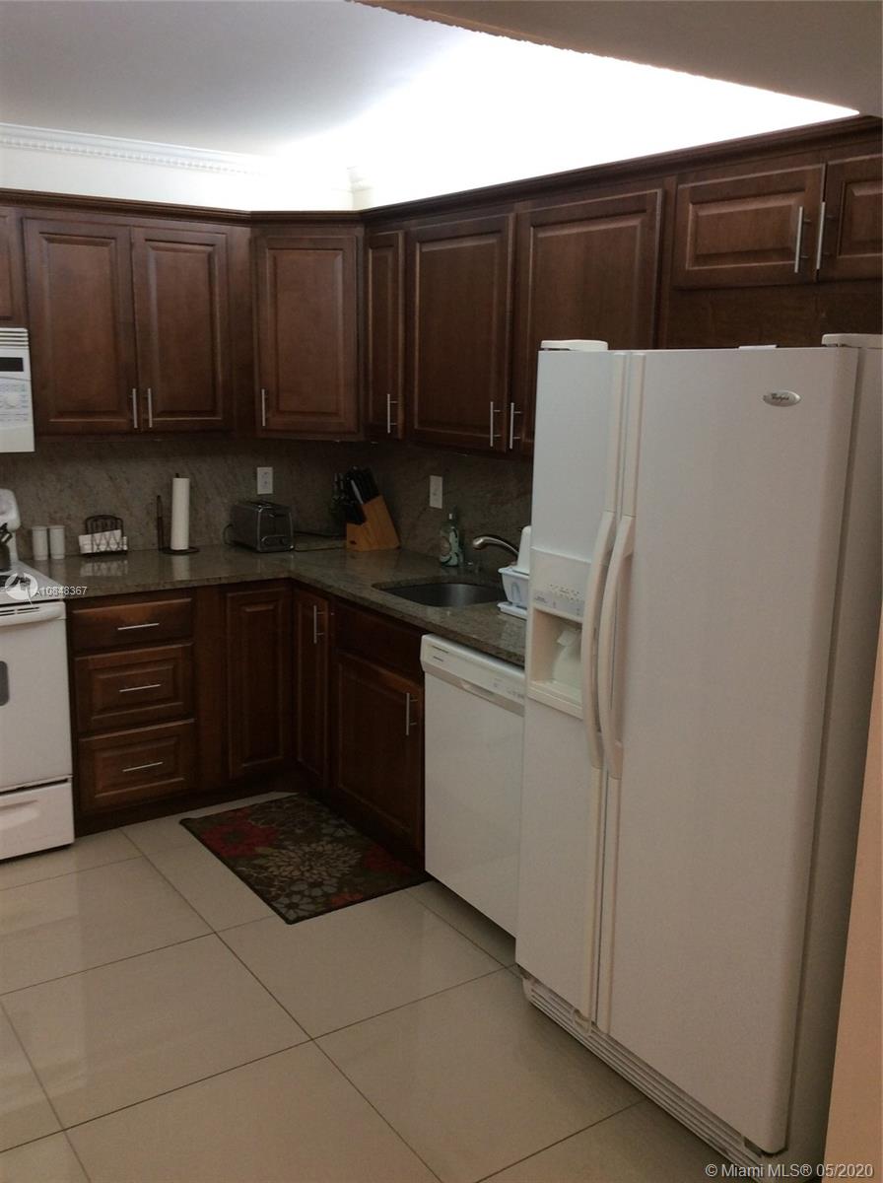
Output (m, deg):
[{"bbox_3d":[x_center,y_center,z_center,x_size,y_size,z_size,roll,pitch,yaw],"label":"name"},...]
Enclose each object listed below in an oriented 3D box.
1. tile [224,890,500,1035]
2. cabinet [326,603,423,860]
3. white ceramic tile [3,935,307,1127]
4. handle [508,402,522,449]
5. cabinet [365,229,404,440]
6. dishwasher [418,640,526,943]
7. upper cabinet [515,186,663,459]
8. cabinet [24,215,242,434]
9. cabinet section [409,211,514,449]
[{"bbox_3d":[-0.245,1.038,3.152,0.611,0.010,0.611,-7,15,-34],"label":"tile"},{"bbox_3d":[0.016,0.426,3.809,0.582,0.822,0.638,-7,15,-34],"label":"cabinet"},{"bbox_3d":[-0.750,1.099,2.813,0.611,0.010,0.611,-7,15,-34],"label":"white ceramic tile"},{"bbox_3d":[0.222,-0.493,3.256,0.038,0.136,0.012,-7,15,-34],"label":"handle"},{"bbox_3d":[-0.071,-0.915,3.934,0.316,0.728,0.261,-7,15,-34],"label":"cabinet"},{"bbox_3d":[0.362,0.551,3.299,0.603,0.826,0.606,-7,15,-34],"label":"dishwasher"},{"bbox_3d":[0.506,-0.727,3.109,0.316,0.728,0.598,-7,15,-34],"label":"upper cabinet"},{"bbox_3d":[-1.151,-0.943,3.958,0.763,0.728,0.326,-7,15,-34],"label":"cabinet"},{"bbox_3d":[0.176,-0.829,3.572,0.325,0.707,0.562,-7,15,-33],"label":"cabinet section"}]

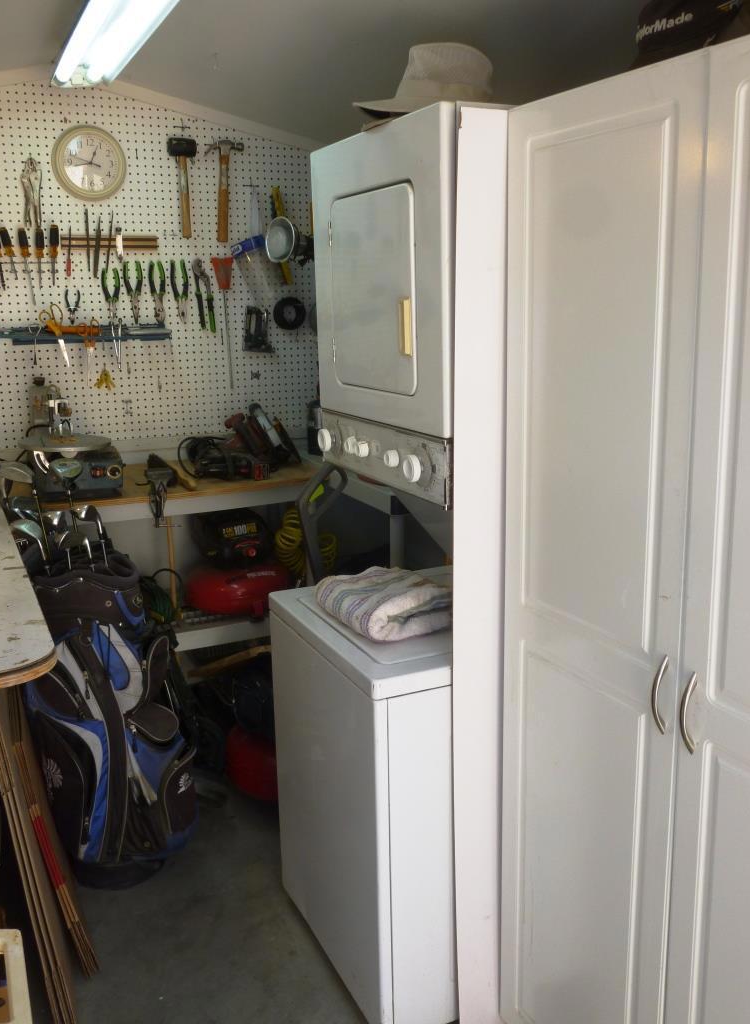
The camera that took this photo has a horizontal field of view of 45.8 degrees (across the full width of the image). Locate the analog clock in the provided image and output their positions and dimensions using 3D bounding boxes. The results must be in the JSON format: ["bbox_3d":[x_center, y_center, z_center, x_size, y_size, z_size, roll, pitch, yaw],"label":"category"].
[{"bbox_3d":[-0.903,-1.103,2.802,0.229,0.229,0.040,-7,14,-23],"label":"analog clock"}]

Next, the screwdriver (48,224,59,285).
[{"bbox_3d":[-1.013,-0.810,2.806,0.030,0.188,0.030,0,12,-25],"label":"screwdriver"}]

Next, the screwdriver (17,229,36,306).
[{"bbox_3d":[-1.085,-0.766,2.783,0.029,0.235,0.029,-12,16,-22],"label":"screwdriver"}]

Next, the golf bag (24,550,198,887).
[{"bbox_3d":[-0.731,0.563,2.458,0.410,0.900,0.350,-3,13,-10],"label":"golf bag"}]

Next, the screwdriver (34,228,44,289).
[{"bbox_3d":[-1.053,-0.793,2.792,0.030,0.187,0.030,-2,13,-24],"label":"screwdriver"}]

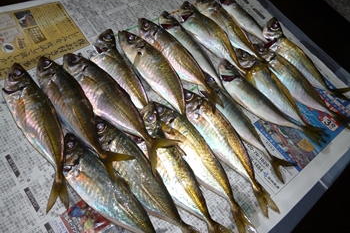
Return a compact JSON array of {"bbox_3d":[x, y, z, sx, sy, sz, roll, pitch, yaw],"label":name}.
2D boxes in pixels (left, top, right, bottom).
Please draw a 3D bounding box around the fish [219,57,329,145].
[{"bbox_3d":[0.123,-0.016,0.379,0.177,0.024,0.049,41,62,11],"label":"fish"}]

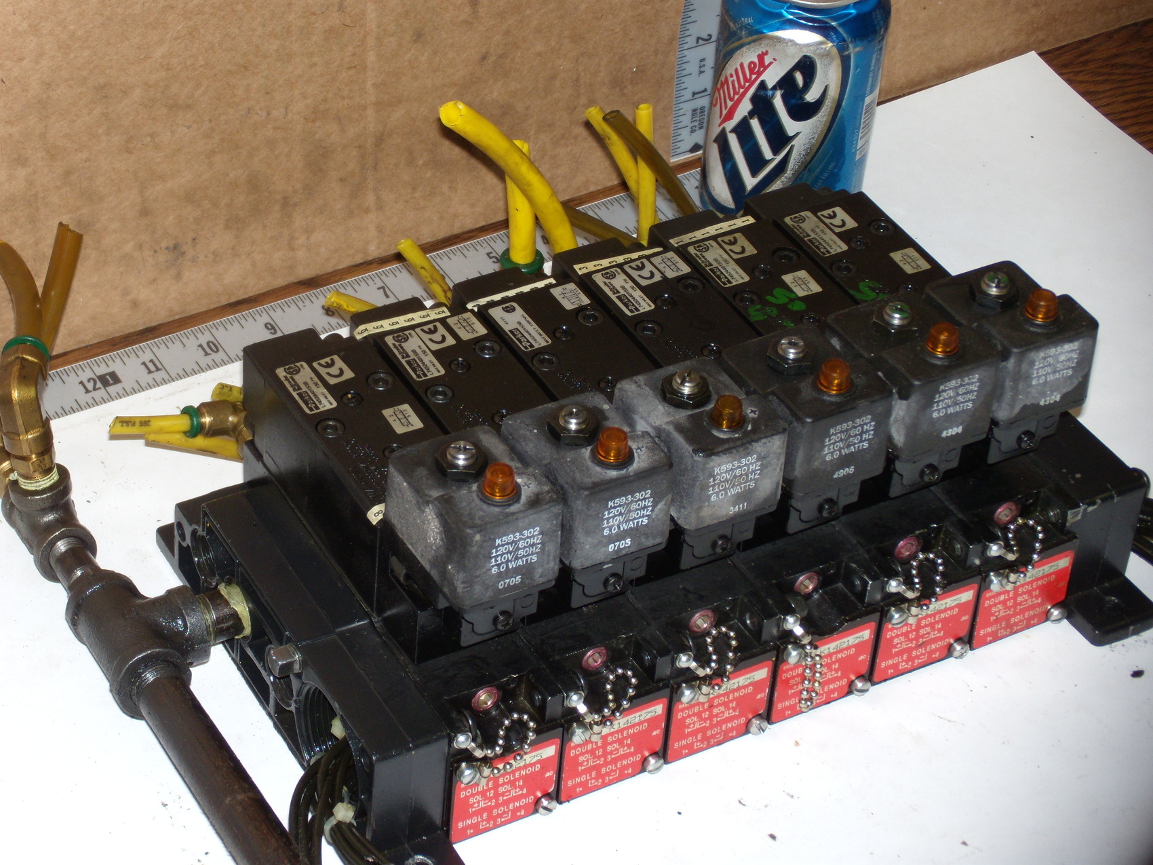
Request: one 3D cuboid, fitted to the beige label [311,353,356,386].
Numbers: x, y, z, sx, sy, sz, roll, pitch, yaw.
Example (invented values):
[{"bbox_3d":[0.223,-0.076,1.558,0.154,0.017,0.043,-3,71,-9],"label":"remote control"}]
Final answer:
[{"bbox_3d":[-0.084,-0.022,0.940,0.010,0.001,0.014,-22,46,-26],"label":"beige label"}]

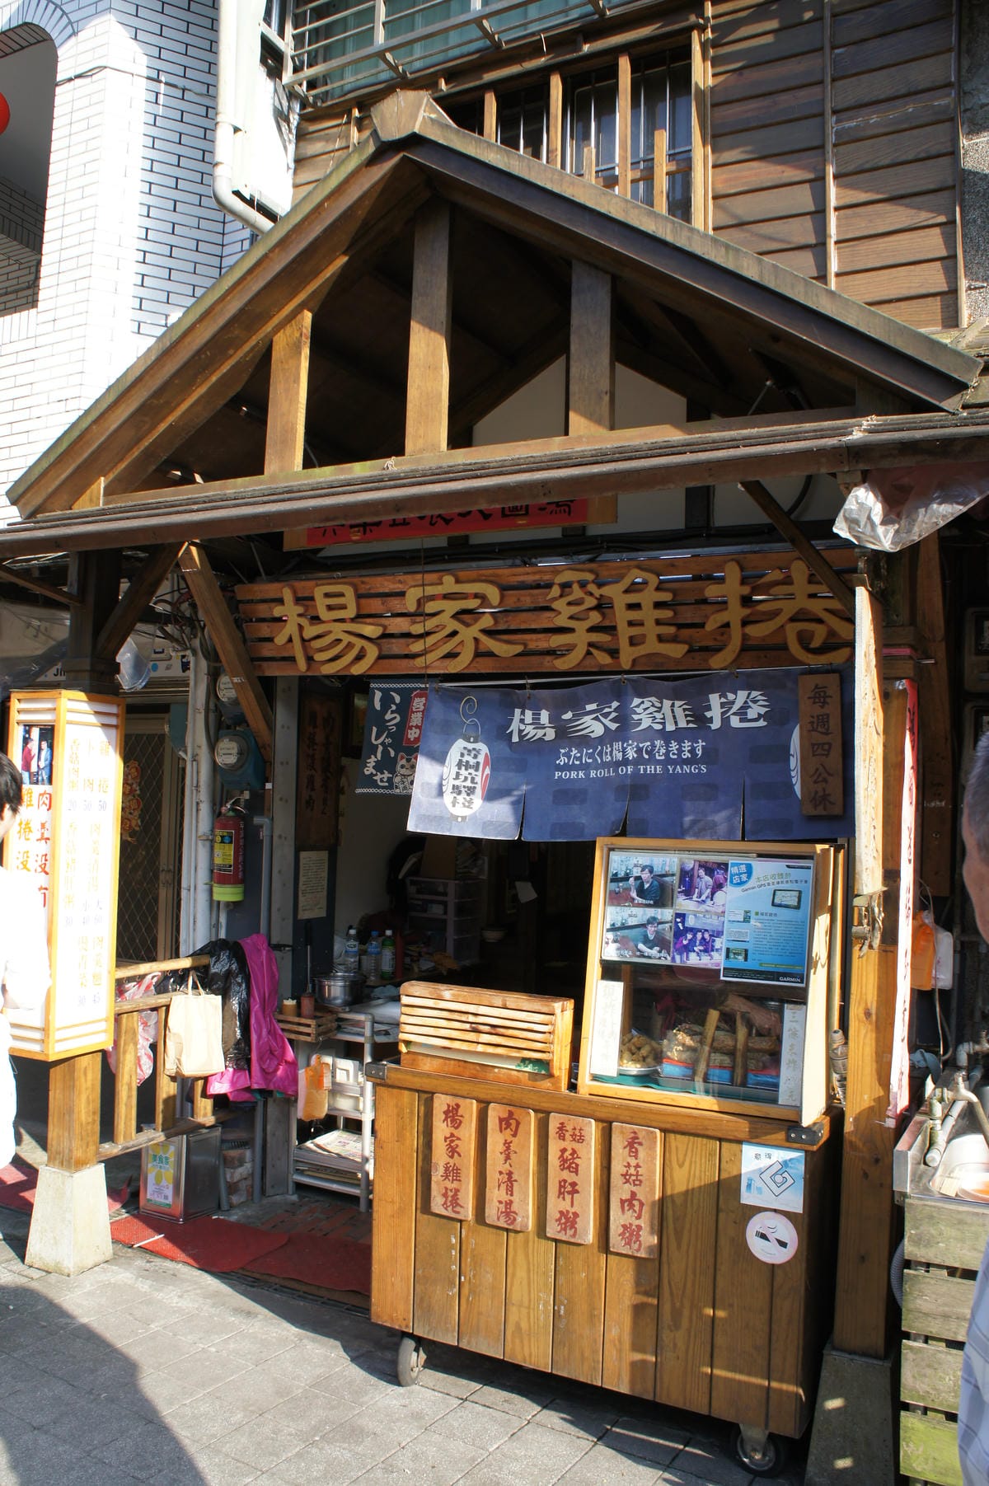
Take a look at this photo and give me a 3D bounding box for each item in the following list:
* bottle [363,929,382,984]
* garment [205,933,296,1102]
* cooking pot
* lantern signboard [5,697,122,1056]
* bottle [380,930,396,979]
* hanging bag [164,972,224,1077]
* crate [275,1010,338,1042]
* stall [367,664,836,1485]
[{"bbox_3d":[-0.531,0.943,4.920,0.066,0.224,0.066,2,-3,-7],"label":"bottle"},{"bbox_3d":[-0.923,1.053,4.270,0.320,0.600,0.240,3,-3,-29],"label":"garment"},{"bbox_3d":[-0.612,0.970,4.380,0.195,0.125,0.165,2,-3,-9],"label":"cooking pot"},{"bbox_3d":[-1.435,0.426,3.714,0.235,1.180,0.270,0,-3,26],"label":"lantern signboard"},{"bbox_3d":[-0.467,0.932,4.900,0.064,0.221,0.064,2,-3,-7],"label":"bottle"},{"bbox_3d":[-1.099,1.031,4.080,0.080,0.365,0.230,0,-3,36],"label":"hanging bag"},{"bbox_3d":[-0.747,1.099,4.340,0.225,0.078,0.150,0,-3,26],"label":"crate"},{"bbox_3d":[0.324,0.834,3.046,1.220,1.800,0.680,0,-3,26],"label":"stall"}]

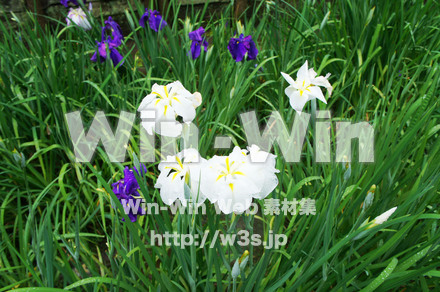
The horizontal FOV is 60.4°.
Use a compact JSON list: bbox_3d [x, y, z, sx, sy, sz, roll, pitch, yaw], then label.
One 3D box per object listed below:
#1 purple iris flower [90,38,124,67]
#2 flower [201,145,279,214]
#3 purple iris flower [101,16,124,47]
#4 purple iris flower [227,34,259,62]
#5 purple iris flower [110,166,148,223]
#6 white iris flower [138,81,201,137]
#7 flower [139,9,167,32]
[{"bbox_3d":[-0.511,-0.425,1.720,0.145,0.108,0.120,-9,34,-14],"label":"purple iris flower"},{"bbox_3d":[0.053,0.091,1.030,0.200,0.125,0.160,0,32,0],"label":"flower"},{"bbox_3d":[-0.511,-0.542,1.800,0.110,0.125,0.105,-9,34,-13],"label":"purple iris flower"},{"bbox_3d":[0.106,-0.451,1.750,0.135,0.108,0.120,2,33,3],"label":"purple iris flower"},{"bbox_3d":[-0.278,0.144,1.150,0.115,0.130,0.115,0,32,0],"label":"purple iris flower"},{"bbox_3d":[-0.149,-0.113,1.140,0.180,0.115,0.150,3,32,4],"label":"white iris flower"},{"bbox_3d":[-0.335,-0.630,1.900,0.130,0.105,0.120,-5,33,-8],"label":"flower"}]

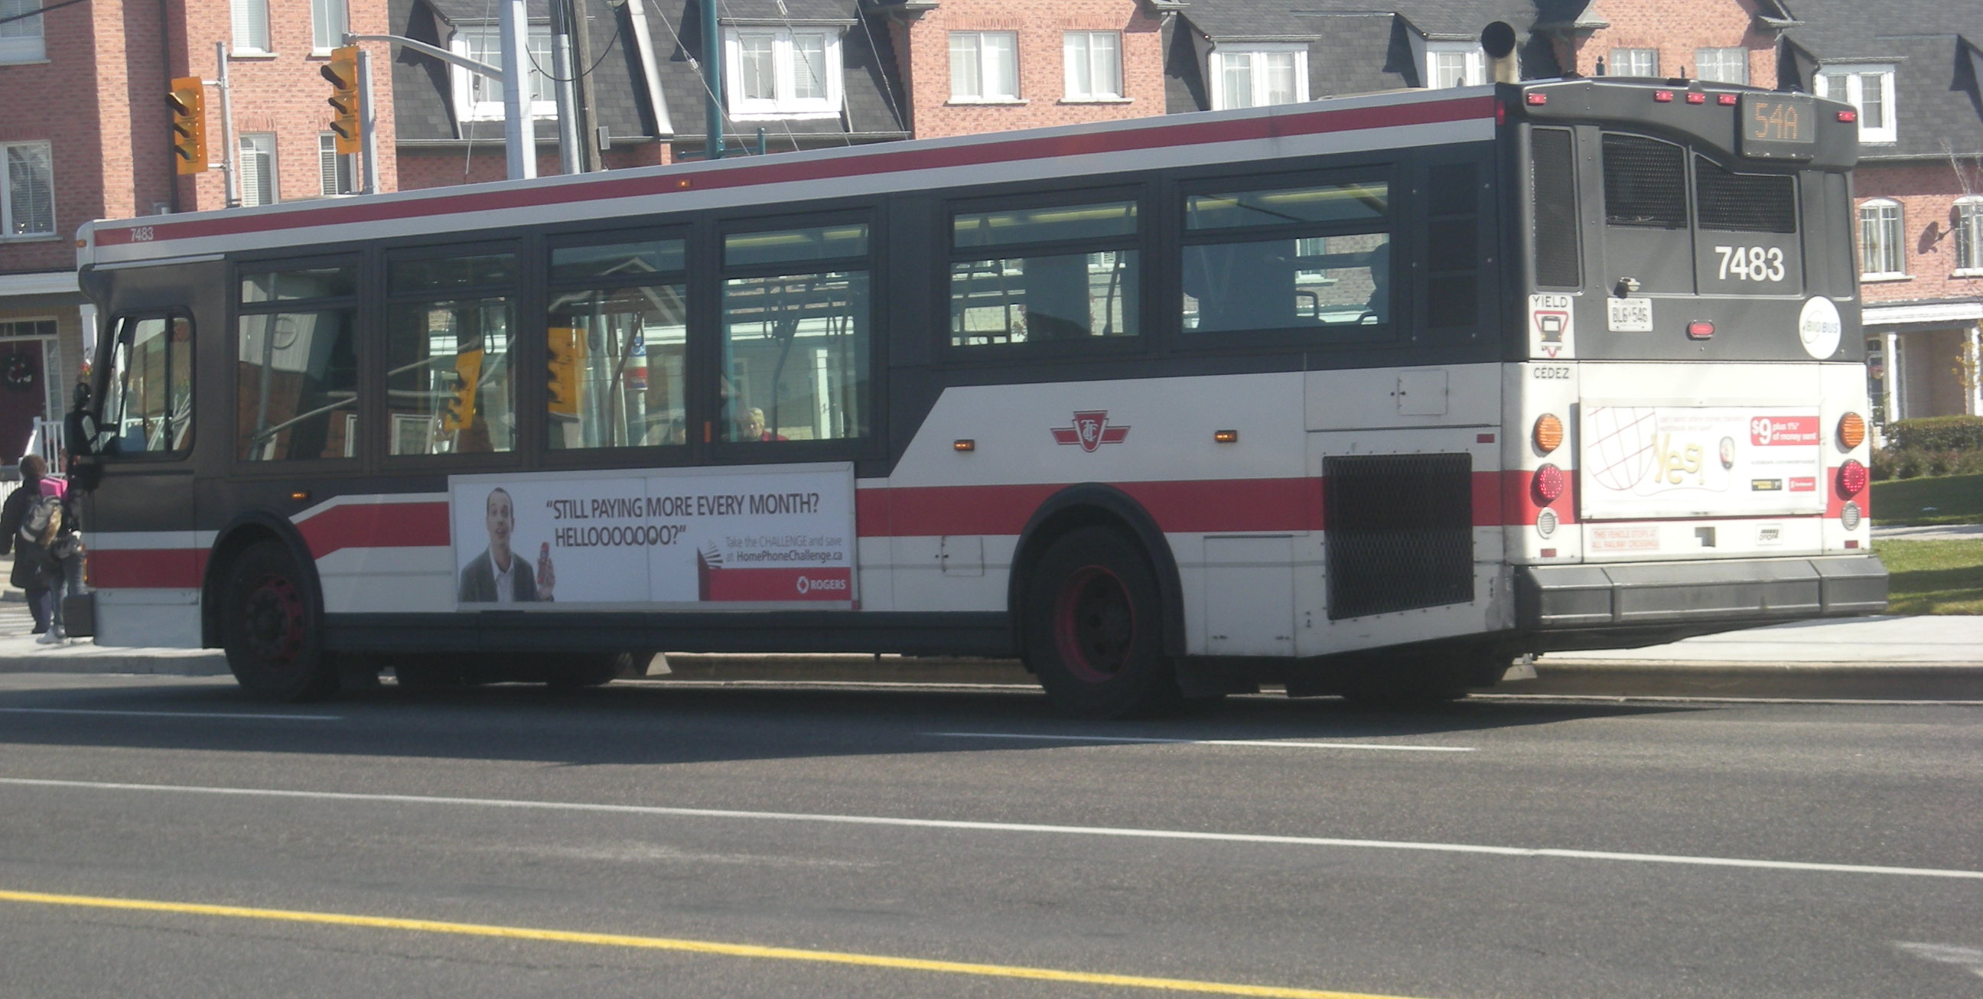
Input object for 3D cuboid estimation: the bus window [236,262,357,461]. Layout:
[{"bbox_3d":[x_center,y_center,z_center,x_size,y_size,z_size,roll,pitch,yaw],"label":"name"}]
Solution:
[{"bbox_3d":[-4.173,-0.810,32.343,0.060,1.160,1.250,-1,0,-43],"label":"bus window"}]

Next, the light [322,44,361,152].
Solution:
[{"bbox_3d":[-6.622,-4.075,55.000,0.370,1.110,0.430,-4,2,-43],"label":"light"}]

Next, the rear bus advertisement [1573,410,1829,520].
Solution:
[{"bbox_3d":[3.397,-0.190,25.504,1.750,0.540,0.040,-1,0,-42],"label":"rear bus advertisement"}]

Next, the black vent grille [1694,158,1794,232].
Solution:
[{"bbox_3d":[3.638,-1.468,26.007,0.720,0.355,0.050,-1,0,-42],"label":"black vent grille"}]

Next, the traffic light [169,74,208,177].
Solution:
[{"bbox_3d":[-9.023,-4.198,60.487,0.400,1.070,0.550,-3,1,-42],"label":"traffic light"}]

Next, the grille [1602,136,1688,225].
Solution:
[{"bbox_3d":[3.108,-1.515,25.732,0.610,0.430,0.050,-1,0,-43],"label":"grille"}]

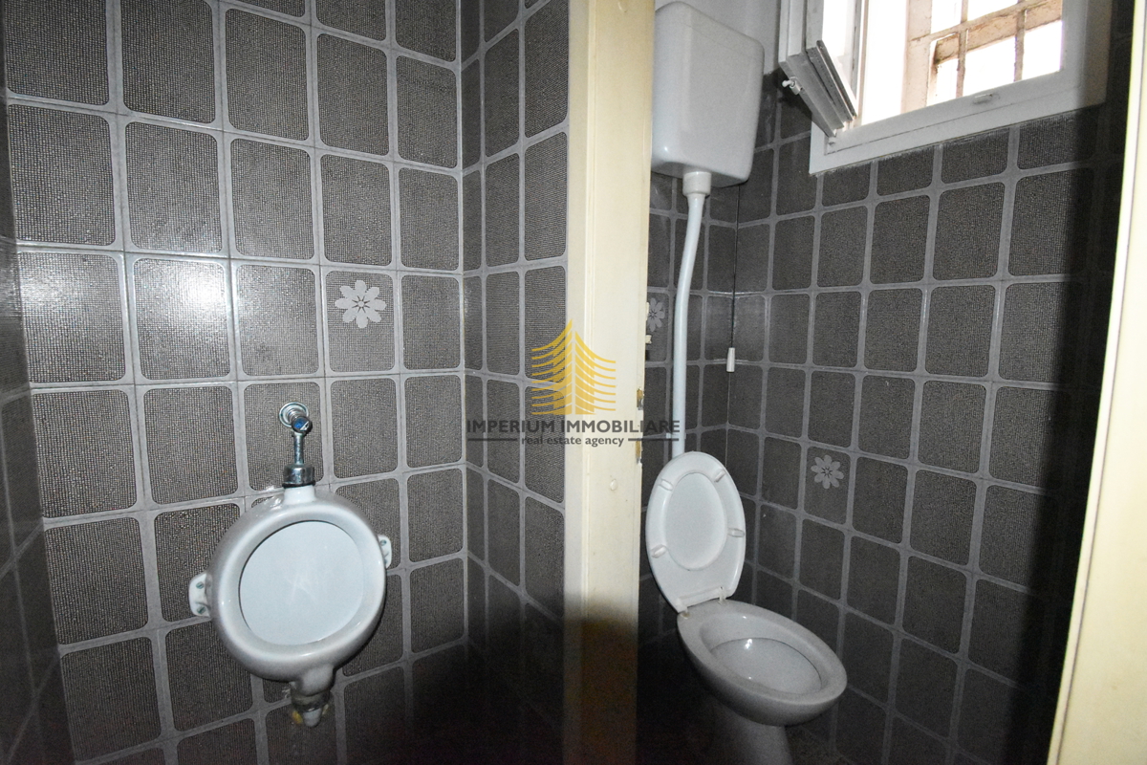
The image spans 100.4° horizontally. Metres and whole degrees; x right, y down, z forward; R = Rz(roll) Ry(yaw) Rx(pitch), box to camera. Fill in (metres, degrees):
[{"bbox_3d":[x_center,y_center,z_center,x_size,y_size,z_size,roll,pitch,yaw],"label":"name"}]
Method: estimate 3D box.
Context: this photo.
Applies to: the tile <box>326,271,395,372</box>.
[{"bbox_3d":[-0.430,-0.122,0.966,0.121,0.195,0.010,-3,7,-31],"label":"tile"}]

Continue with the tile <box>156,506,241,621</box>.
[{"bbox_3d":[-0.672,0.319,0.867,0.119,0.194,0.010,-3,7,-31],"label":"tile"}]

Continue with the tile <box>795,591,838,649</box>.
[{"bbox_3d":[0.747,0.753,1.469,0.010,0.211,0.131,-3,7,-33],"label":"tile"}]

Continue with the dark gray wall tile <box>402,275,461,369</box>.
[{"bbox_3d":[-0.308,-0.128,1.040,0.122,0.195,0.010,-3,7,-31],"label":"dark gray wall tile"}]

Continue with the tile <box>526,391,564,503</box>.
[{"bbox_3d":[-0.053,0.104,0.851,0.010,0.200,0.130,-4,8,-37],"label":"tile"}]

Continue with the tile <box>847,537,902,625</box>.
[{"bbox_3d":[0.790,0.514,1.257,0.010,0.192,0.119,-3,7,-33],"label":"tile"}]

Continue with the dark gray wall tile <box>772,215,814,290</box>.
[{"bbox_3d":[0.644,-0.379,1.402,0.010,0.201,0.123,-3,7,-33],"label":"dark gray wall tile"}]

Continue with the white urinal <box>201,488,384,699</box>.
[{"bbox_3d":[-0.499,0.429,0.889,0.345,0.430,0.270,-3,7,-32],"label":"white urinal"}]

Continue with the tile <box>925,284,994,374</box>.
[{"bbox_3d":[0.866,-0.116,1.069,0.010,0.194,0.114,-4,7,-36],"label":"tile"}]

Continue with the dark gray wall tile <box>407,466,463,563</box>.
[{"bbox_3d":[-0.325,0.310,1.127,0.131,0.203,0.012,-3,7,-32],"label":"dark gray wall tile"}]

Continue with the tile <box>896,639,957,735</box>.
[{"bbox_3d":[0.860,0.739,1.169,0.010,0.184,0.118,-3,7,-33],"label":"tile"}]

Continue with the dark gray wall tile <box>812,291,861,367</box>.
[{"bbox_3d":[0.709,-0.140,1.283,0.010,0.194,0.114,-4,7,-36],"label":"dark gray wall tile"}]

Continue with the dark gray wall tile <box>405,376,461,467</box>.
[{"bbox_3d":[-0.312,0.083,1.061,0.121,0.195,0.010,-3,7,-31],"label":"dark gray wall tile"}]

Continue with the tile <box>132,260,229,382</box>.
[{"bbox_3d":[-0.702,-0.113,0.866,0.127,0.212,0.010,-3,7,-32],"label":"tile"}]

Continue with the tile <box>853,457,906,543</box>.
[{"bbox_3d":[0.789,0.303,1.236,0.010,0.201,0.120,-3,7,-33],"label":"tile"}]

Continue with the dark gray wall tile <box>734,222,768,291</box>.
[{"bbox_3d":[0.566,-0.397,1.522,0.010,0.202,0.122,-3,7,-33],"label":"dark gray wall tile"}]

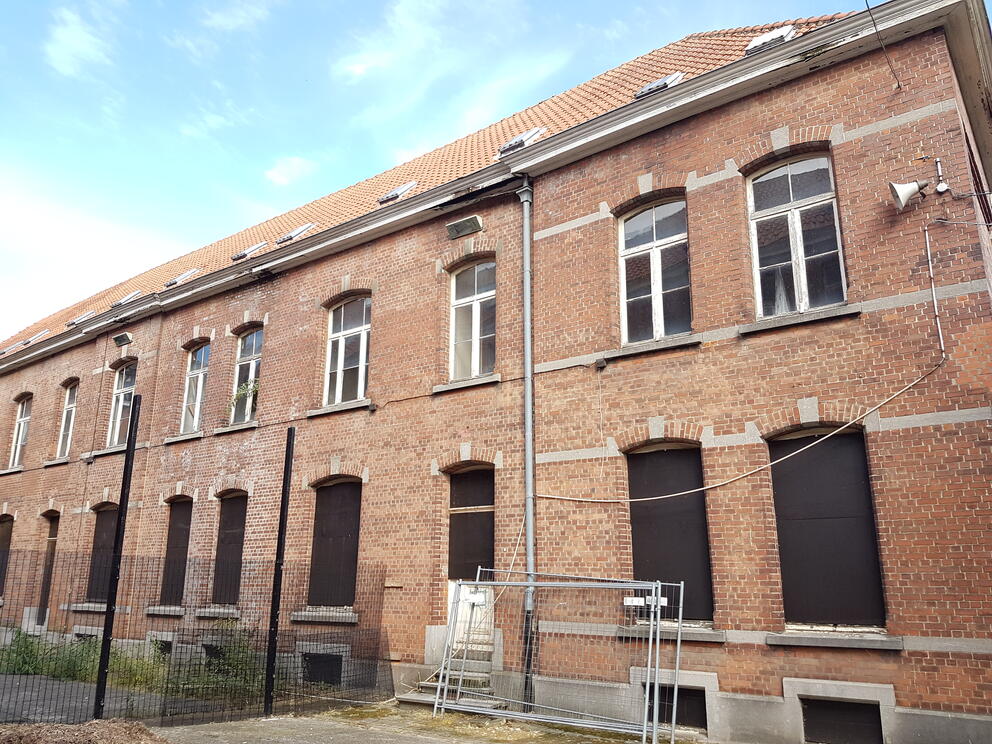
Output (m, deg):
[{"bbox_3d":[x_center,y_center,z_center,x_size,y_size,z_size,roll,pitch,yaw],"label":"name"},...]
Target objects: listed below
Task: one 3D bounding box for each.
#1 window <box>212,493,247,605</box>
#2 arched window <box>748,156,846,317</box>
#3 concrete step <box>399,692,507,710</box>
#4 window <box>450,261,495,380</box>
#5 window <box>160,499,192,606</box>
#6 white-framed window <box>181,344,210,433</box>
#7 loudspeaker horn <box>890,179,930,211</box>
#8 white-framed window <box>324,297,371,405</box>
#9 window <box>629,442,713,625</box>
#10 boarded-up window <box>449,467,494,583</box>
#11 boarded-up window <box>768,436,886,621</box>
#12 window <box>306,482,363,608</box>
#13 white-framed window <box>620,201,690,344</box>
[{"bbox_3d":[-5.556,3.690,15.704,1.081,2.317,0.120,-11,-19,35],"label":"window"},{"bbox_3d":[3.956,-1.820,9.860,1.170,2.177,0.120,-11,-19,35],"label":"arched window"},{"bbox_3d":[-0.677,5.228,11.836,1.750,0.100,0.580,-11,-19,34],"label":"concrete step"},{"bbox_3d":[-0.374,-0.930,13.108,1.100,2.138,0.120,-11,-19,35],"label":"window"},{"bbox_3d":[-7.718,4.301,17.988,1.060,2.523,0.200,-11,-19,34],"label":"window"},{"bbox_3d":[-7.694,0.324,19.118,1.060,2.396,0.200,-11,-19,34],"label":"white-framed window"},{"bbox_3d":[5.404,-2.365,9.655,0.410,0.390,0.390,-23,-23,18],"label":"loudspeaker horn"},{"bbox_3d":[-2.913,-0.436,14.890,1.405,2.128,0.120,-11,-19,35],"label":"white-framed window"},{"bbox_3d":[2.527,2.314,10.947,1.200,2.555,0.200,-11,-19,34],"label":"window"},{"bbox_3d":[-0.419,2.622,13.048,1.100,1.993,0.200,-11,-19,34],"label":"boarded-up window"},{"bbox_3d":[4.290,1.995,9.729,1.230,2.544,0.200,-11,-19,34],"label":"boarded-up window"},{"bbox_3d":[-2.974,3.172,13.896,1.348,2.312,0.120,-11,-19,35],"label":"window"},{"bbox_3d":[2.353,-1.481,10.978,1.170,2.143,0.120,-11,-19,35],"label":"white-framed window"}]

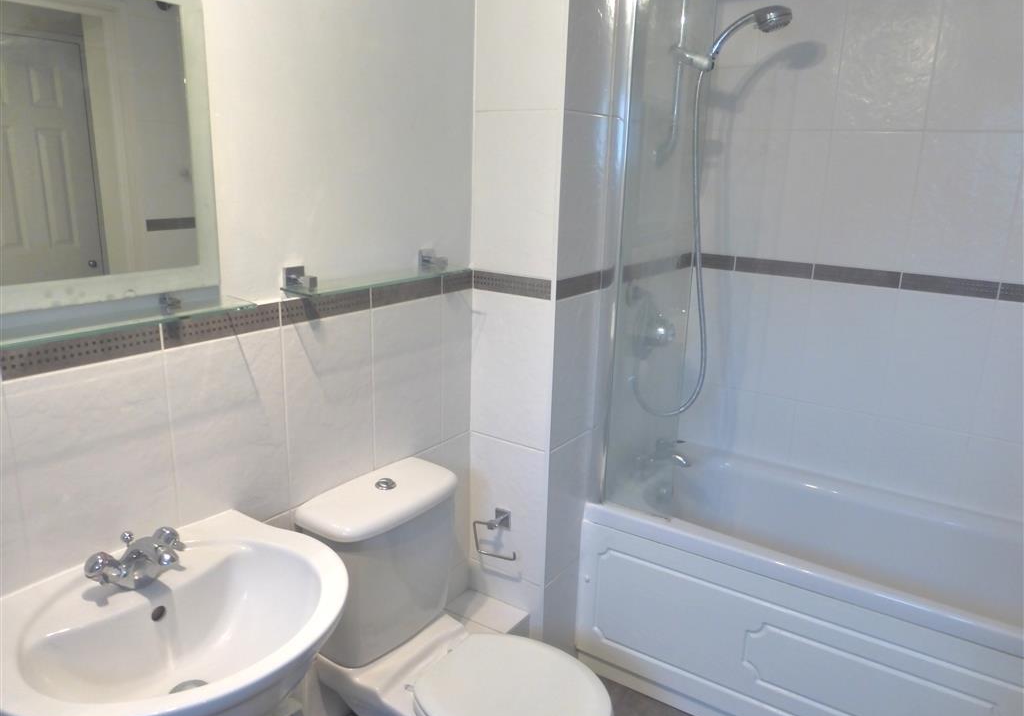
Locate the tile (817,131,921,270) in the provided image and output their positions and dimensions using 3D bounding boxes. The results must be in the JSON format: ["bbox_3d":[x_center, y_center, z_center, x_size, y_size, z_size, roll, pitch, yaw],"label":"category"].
[{"bbox_3d":[1.079,-0.476,2.159,0.250,0.401,0.010,12,18,33],"label":"tile"}]

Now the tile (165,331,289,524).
[{"bbox_3d":[-0.539,0.155,1.377,0.010,0.400,0.243,12,18,33],"label":"tile"}]

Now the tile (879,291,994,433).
[{"bbox_3d":[1.272,0.009,2.138,0.250,0.401,0.010,12,18,33],"label":"tile"}]

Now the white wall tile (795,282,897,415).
[{"bbox_3d":[1.054,-0.034,2.248,0.243,0.400,0.010,12,18,33],"label":"white wall tile"}]

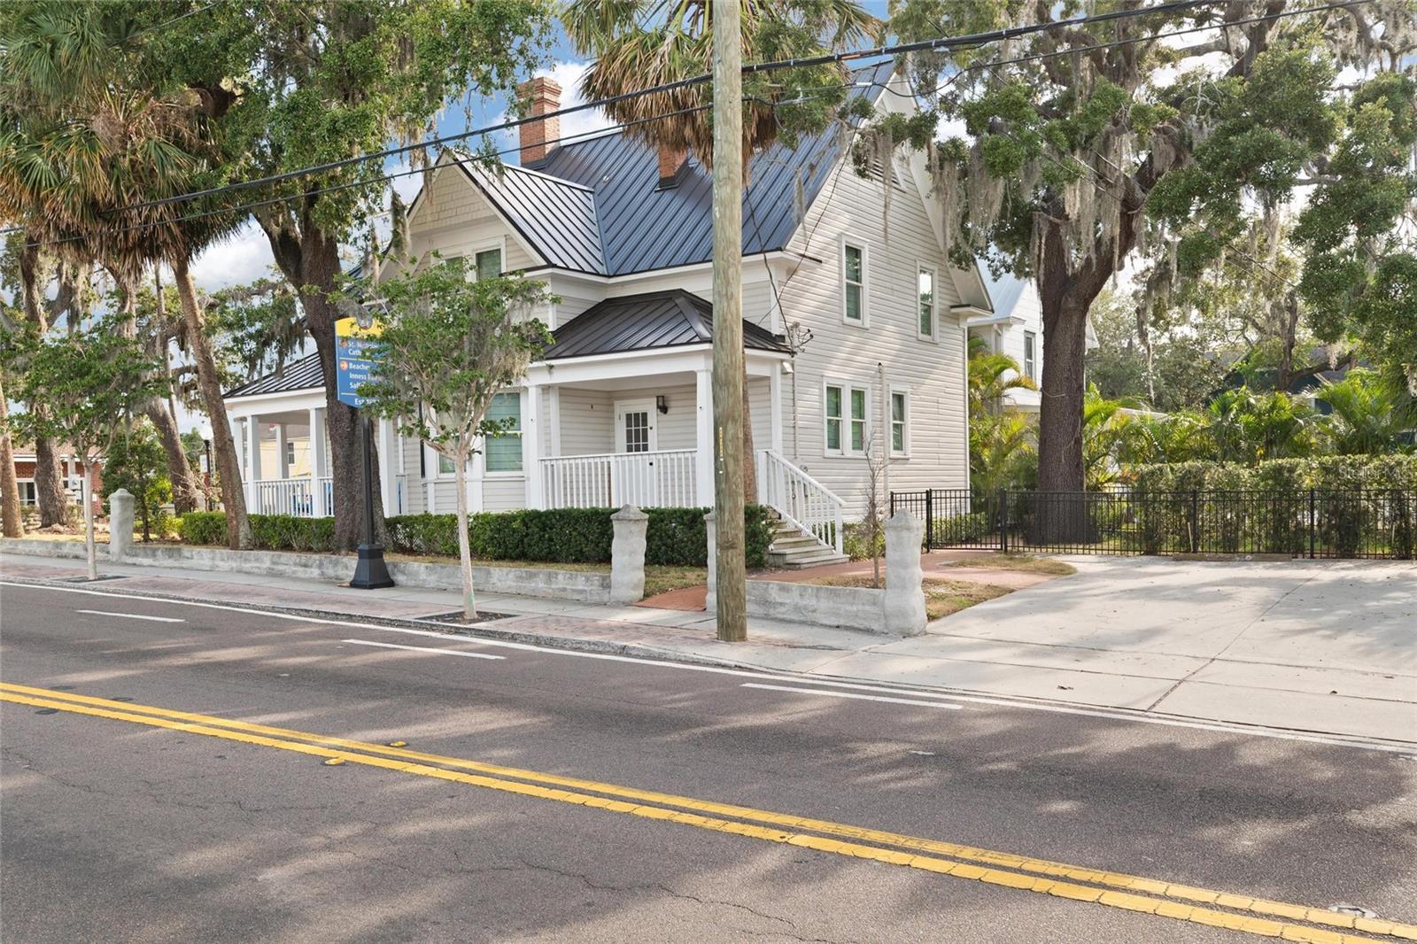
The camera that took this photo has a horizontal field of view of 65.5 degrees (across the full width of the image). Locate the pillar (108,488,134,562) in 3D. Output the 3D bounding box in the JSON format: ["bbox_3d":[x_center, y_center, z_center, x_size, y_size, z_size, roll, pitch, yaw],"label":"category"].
[{"bbox_3d":[-11.386,1.037,21.400,0.370,1.388,0.370,-2,-1,36],"label":"pillar"}]

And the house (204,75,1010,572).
[{"bbox_3d":[-2.034,-3.769,25.741,14.400,10.900,11.500,-2,-1,36],"label":"house"}]

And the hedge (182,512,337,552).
[{"bbox_3d":[-9.030,1.205,22.898,5.800,0.780,0.950,-2,-1,36],"label":"hedge"}]

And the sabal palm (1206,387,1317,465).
[{"bbox_3d":[13.037,-0.233,26.000,2.600,3.503,2.500,-2,-1,36],"label":"sabal palm"}]

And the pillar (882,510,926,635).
[{"bbox_3d":[2.110,1.081,11.900,0.360,1.330,0.360,-2,-1,36],"label":"pillar"}]

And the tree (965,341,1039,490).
[{"bbox_3d":[7.539,-0.927,28.800,2.800,5.202,2.700,-2,-1,36],"label":"tree"}]

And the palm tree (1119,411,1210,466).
[{"bbox_3d":[10.957,0.037,26.500,2.300,3.054,2.300,-2,-1,36],"label":"palm tree"}]

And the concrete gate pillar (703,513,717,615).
[{"bbox_3d":[0.188,1.099,13.350,0.360,1.237,0.360,-2,-1,36],"label":"concrete gate pillar"}]

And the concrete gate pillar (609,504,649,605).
[{"bbox_3d":[-1.013,1.062,14.200,0.360,1.259,0.360,-2,-1,36],"label":"concrete gate pillar"}]

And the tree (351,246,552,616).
[{"bbox_3d":[-3.051,-0.411,13.200,2.400,4.321,2.350,-1,0,0],"label":"tree"}]

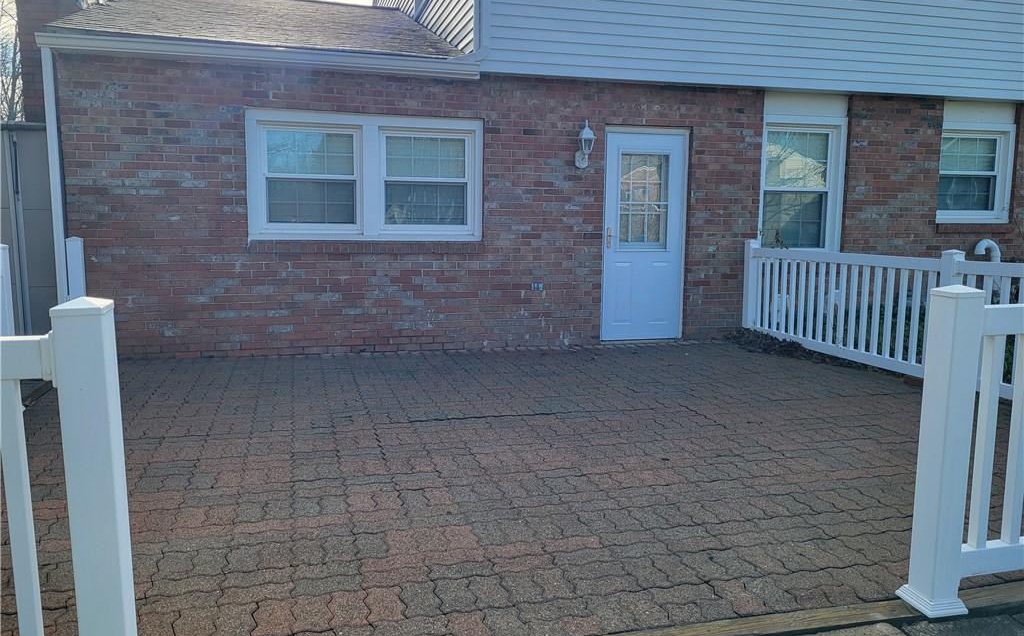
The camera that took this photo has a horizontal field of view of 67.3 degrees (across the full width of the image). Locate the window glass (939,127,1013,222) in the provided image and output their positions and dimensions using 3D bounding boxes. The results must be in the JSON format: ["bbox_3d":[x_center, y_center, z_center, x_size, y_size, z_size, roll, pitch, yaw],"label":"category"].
[{"bbox_3d":[5.066,-1.563,8.435,0.953,1.039,0.110,-1,7,-14],"label":"window glass"}]

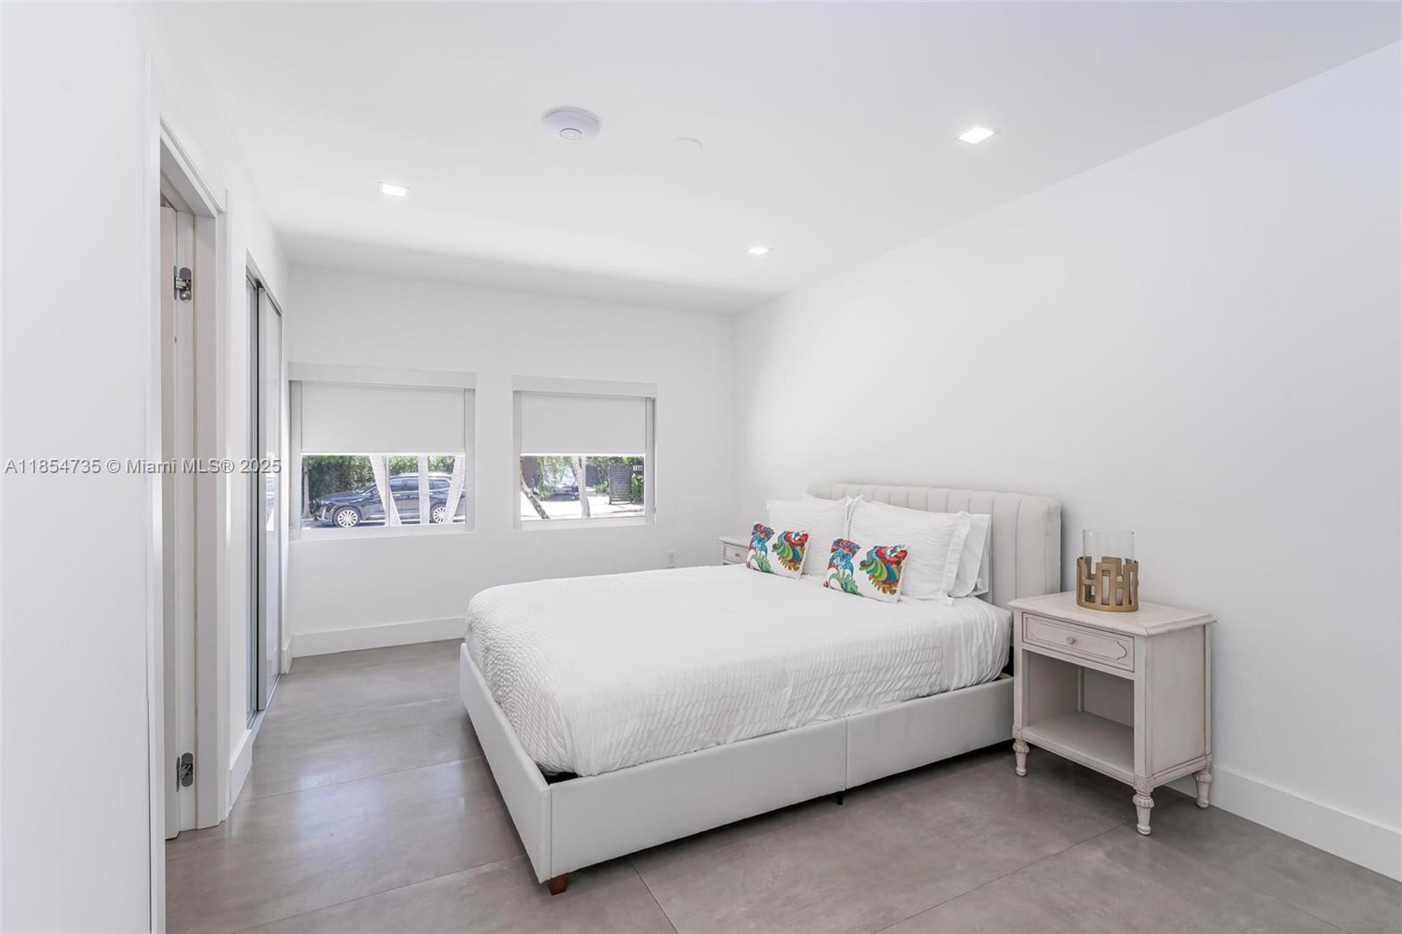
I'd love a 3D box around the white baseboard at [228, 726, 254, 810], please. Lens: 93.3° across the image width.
[{"bbox_3d":[-1.711,1.112,2.456,0.018,0.141,0.398,0,1,-26],"label":"white baseboard"}]

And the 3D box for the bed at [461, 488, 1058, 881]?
[{"bbox_3d":[0.164,0.646,3.045,2.223,1.066,1.664,0,1,-28],"label":"bed"}]

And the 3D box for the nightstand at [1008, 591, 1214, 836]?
[{"bbox_3d":[1.500,0.856,2.431,0.392,0.659,0.506,0,1,-28],"label":"nightstand"}]

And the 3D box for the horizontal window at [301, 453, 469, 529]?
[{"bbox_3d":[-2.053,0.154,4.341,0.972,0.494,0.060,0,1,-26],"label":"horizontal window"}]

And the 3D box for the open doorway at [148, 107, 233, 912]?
[{"bbox_3d":[-1.479,0.145,1.849,0.120,2.085,0.922,0,1,-26],"label":"open doorway"}]

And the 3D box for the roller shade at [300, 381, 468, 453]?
[{"bbox_3d":[-2.041,-0.313,4.315,0.973,0.448,0.040,0,1,-26],"label":"roller shade"}]

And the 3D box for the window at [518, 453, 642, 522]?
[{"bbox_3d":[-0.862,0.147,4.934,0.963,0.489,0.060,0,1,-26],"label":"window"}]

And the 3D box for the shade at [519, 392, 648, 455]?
[{"bbox_3d":[-0.851,-0.318,4.908,0.963,0.449,0.040,0,1,-26],"label":"shade"}]

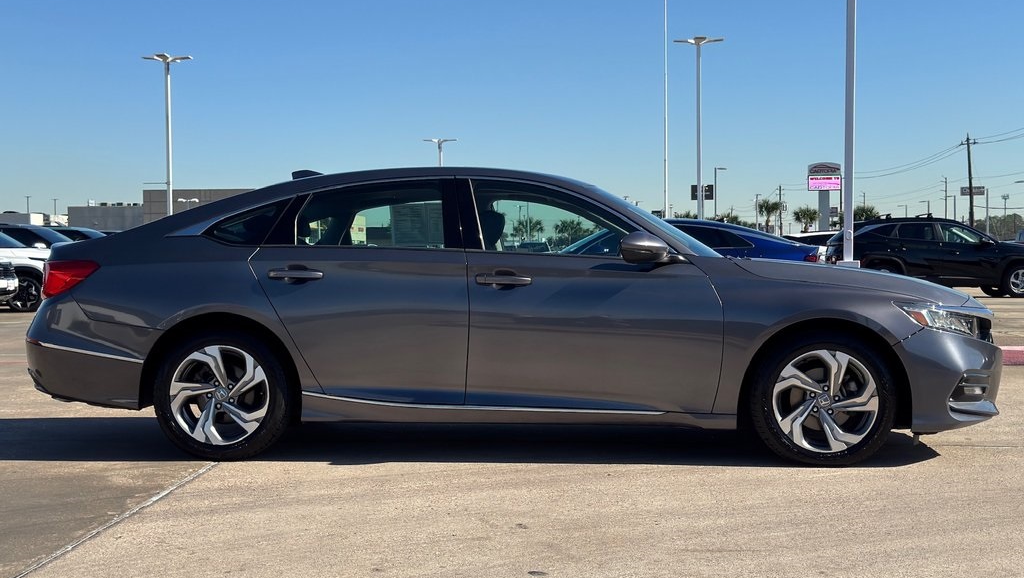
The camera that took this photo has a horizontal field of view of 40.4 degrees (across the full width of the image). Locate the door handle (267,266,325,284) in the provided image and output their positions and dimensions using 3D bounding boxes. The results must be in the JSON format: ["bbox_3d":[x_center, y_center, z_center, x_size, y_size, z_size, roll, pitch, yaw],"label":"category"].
[{"bbox_3d":[-1.018,-0.068,6.540,0.265,0.080,0.050,0,2,4],"label":"door handle"}]

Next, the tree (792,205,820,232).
[{"bbox_3d":[27.491,-5.283,130.000,2.500,4.800,2.500,0,2,0],"label":"tree"}]

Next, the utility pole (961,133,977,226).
[{"bbox_3d":[42.212,-8.792,128.000,1.450,11.400,0.400,-2,2,0],"label":"utility pole"}]

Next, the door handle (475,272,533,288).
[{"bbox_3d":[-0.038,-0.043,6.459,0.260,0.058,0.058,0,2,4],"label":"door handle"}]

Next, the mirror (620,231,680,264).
[{"bbox_3d":[0.636,-0.191,6.382,0.260,0.150,0.250,0,2,4],"label":"mirror"}]

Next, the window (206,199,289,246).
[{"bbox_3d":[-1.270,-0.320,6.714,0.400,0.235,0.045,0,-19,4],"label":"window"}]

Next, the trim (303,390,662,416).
[{"bbox_3d":[-0.144,0.529,6.498,1.690,0.100,0.045,0,2,4],"label":"trim"}]

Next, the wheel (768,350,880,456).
[{"bbox_3d":[1.446,0.513,6.461,0.472,0.472,0.200,0,2,4],"label":"wheel"}]

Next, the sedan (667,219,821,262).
[{"bbox_3d":[1.858,-0.287,19.500,4.850,1.440,1.850,0,2,0],"label":"sedan"}]

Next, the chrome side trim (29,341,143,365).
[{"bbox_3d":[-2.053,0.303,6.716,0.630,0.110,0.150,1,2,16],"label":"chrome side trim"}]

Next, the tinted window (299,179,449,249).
[{"bbox_3d":[-0.668,-0.354,6.661,0.735,0.350,0.040,0,-22,4],"label":"tinted window"}]

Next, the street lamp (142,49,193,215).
[{"bbox_3d":[-13.133,-4.736,53.144,1.950,8.450,1.950,0,2,4],"label":"street lamp"}]

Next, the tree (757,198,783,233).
[{"bbox_3d":[24.124,-5.704,130.000,2.400,5.600,2.400,0,2,0],"label":"tree"}]

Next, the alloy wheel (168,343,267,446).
[{"bbox_3d":[-1.375,0.501,6.672,0.470,0.470,0.200,0,2,4],"label":"alloy wheel"}]

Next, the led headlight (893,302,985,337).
[{"bbox_3d":[2.005,0.142,6.540,0.490,0.180,0.430,0,2,4],"label":"led headlight"}]

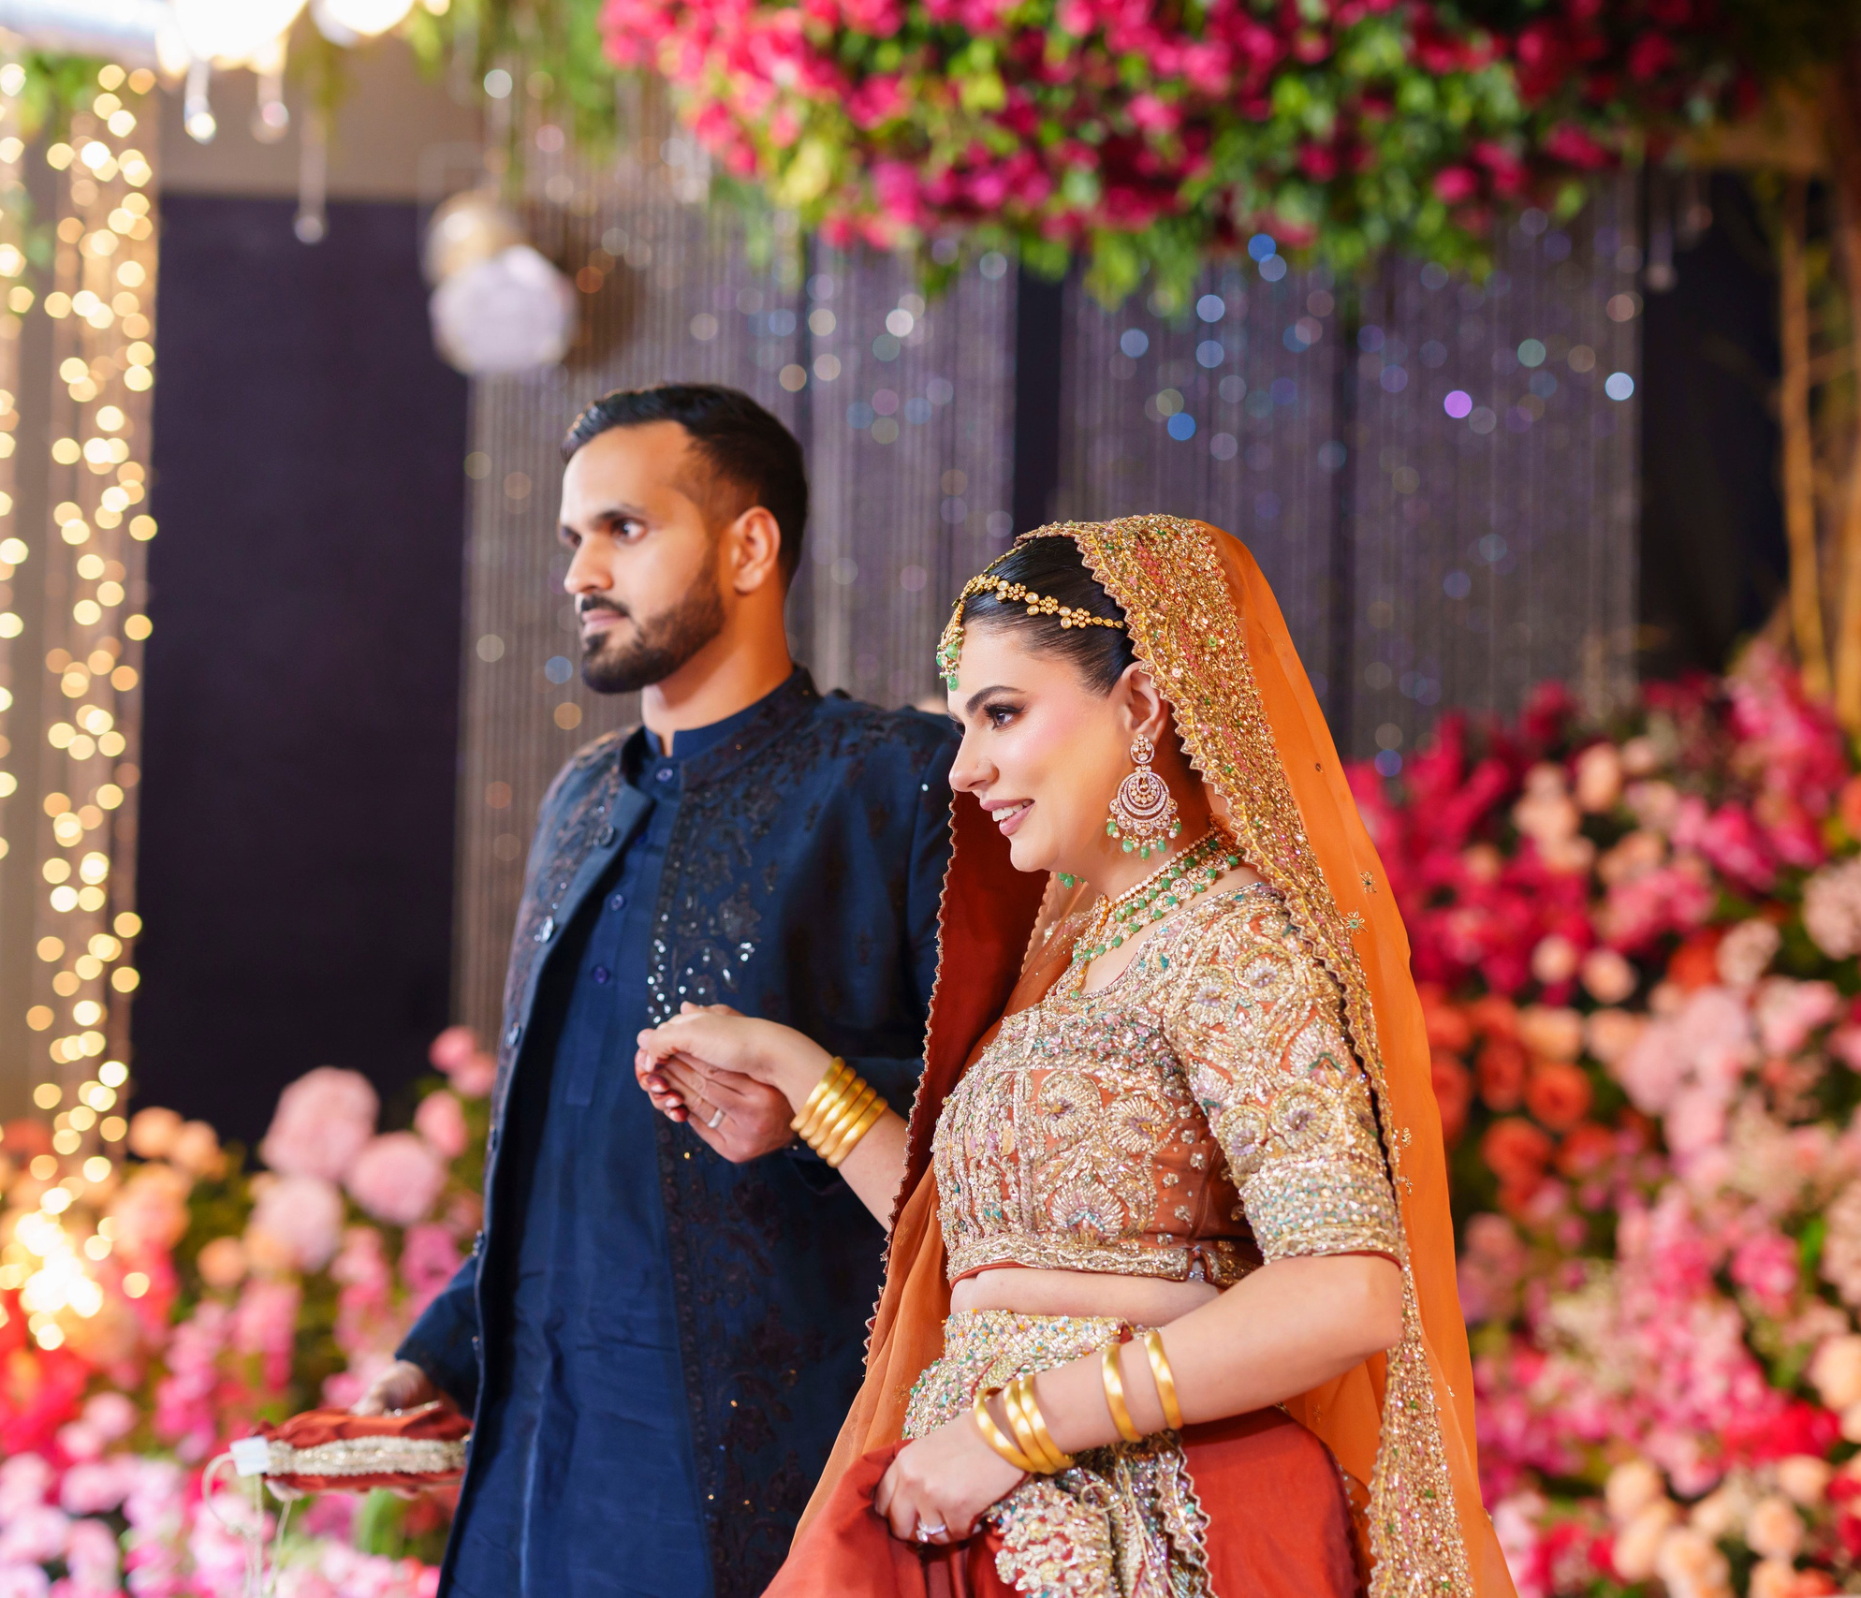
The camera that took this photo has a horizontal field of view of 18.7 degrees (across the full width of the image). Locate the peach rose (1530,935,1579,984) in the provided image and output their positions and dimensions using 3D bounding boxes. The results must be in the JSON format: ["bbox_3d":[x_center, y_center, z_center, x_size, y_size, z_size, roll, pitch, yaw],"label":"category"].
[{"bbox_3d":[0.662,0.171,6.000,0.050,0.052,0.045,0,-3,17],"label":"peach rose"}]

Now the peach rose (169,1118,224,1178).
[{"bbox_3d":[-0.747,0.355,5.750,0.055,0.059,0.050,2,-7,-10],"label":"peach rose"}]

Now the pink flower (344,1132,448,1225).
[{"bbox_3d":[-0.603,0.427,6.380,0.118,0.105,0.095,1,-5,0],"label":"pink flower"}]

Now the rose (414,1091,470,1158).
[{"bbox_3d":[-0.554,0.369,6.420,0.062,0.079,0.062,1,-5,0],"label":"rose"}]

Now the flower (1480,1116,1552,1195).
[{"bbox_3d":[0.596,0.362,5.750,0.072,0.077,0.066,-1,-7,12],"label":"flower"}]

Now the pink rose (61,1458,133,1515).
[{"bbox_3d":[-0.810,0.667,5.500,0.069,0.055,0.055,2,-3,-14],"label":"pink rose"}]

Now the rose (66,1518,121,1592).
[{"bbox_3d":[-0.910,0.822,6.150,0.059,0.079,0.059,1,-5,0],"label":"rose"}]

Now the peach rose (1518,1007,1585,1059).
[{"bbox_3d":[0.637,0.240,5.800,0.065,0.054,0.052,-1,-7,12],"label":"peach rose"}]

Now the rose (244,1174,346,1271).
[{"bbox_3d":[-0.713,0.476,6.350,0.114,0.109,0.098,1,-5,0],"label":"rose"}]

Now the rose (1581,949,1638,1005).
[{"bbox_3d":[0.697,0.183,5.800,0.058,0.056,0.050,-1,-7,12],"label":"rose"}]

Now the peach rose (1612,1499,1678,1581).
[{"bbox_3d":[0.695,0.722,5.500,0.062,0.076,0.062,0,-3,21],"label":"peach rose"}]

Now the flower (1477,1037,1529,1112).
[{"bbox_3d":[0.628,0.302,6.200,0.055,0.082,0.055,1,-5,0],"label":"flower"}]

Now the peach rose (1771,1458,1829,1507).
[{"bbox_3d":[0.855,0.670,5.550,0.053,0.048,0.045,0,-3,14],"label":"peach rose"}]

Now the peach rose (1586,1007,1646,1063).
[{"bbox_3d":[0.752,0.259,6.200,0.066,0.061,0.055,0,-5,10],"label":"peach rose"}]

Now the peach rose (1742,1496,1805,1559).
[{"bbox_3d":[0.820,0.708,5.500,0.056,0.060,0.052,0,-3,14],"label":"peach rose"}]

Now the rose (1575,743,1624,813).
[{"bbox_3d":[0.722,-0.022,6.100,0.051,0.073,0.054,0,-3,18],"label":"rose"}]

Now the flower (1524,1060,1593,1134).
[{"bbox_3d":[0.660,0.311,5.950,0.067,0.075,0.064,1,-3,12],"label":"flower"}]

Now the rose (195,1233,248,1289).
[{"bbox_3d":[-0.788,0.514,6.300,0.056,0.060,0.051,1,-5,0],"label":"rose"}]

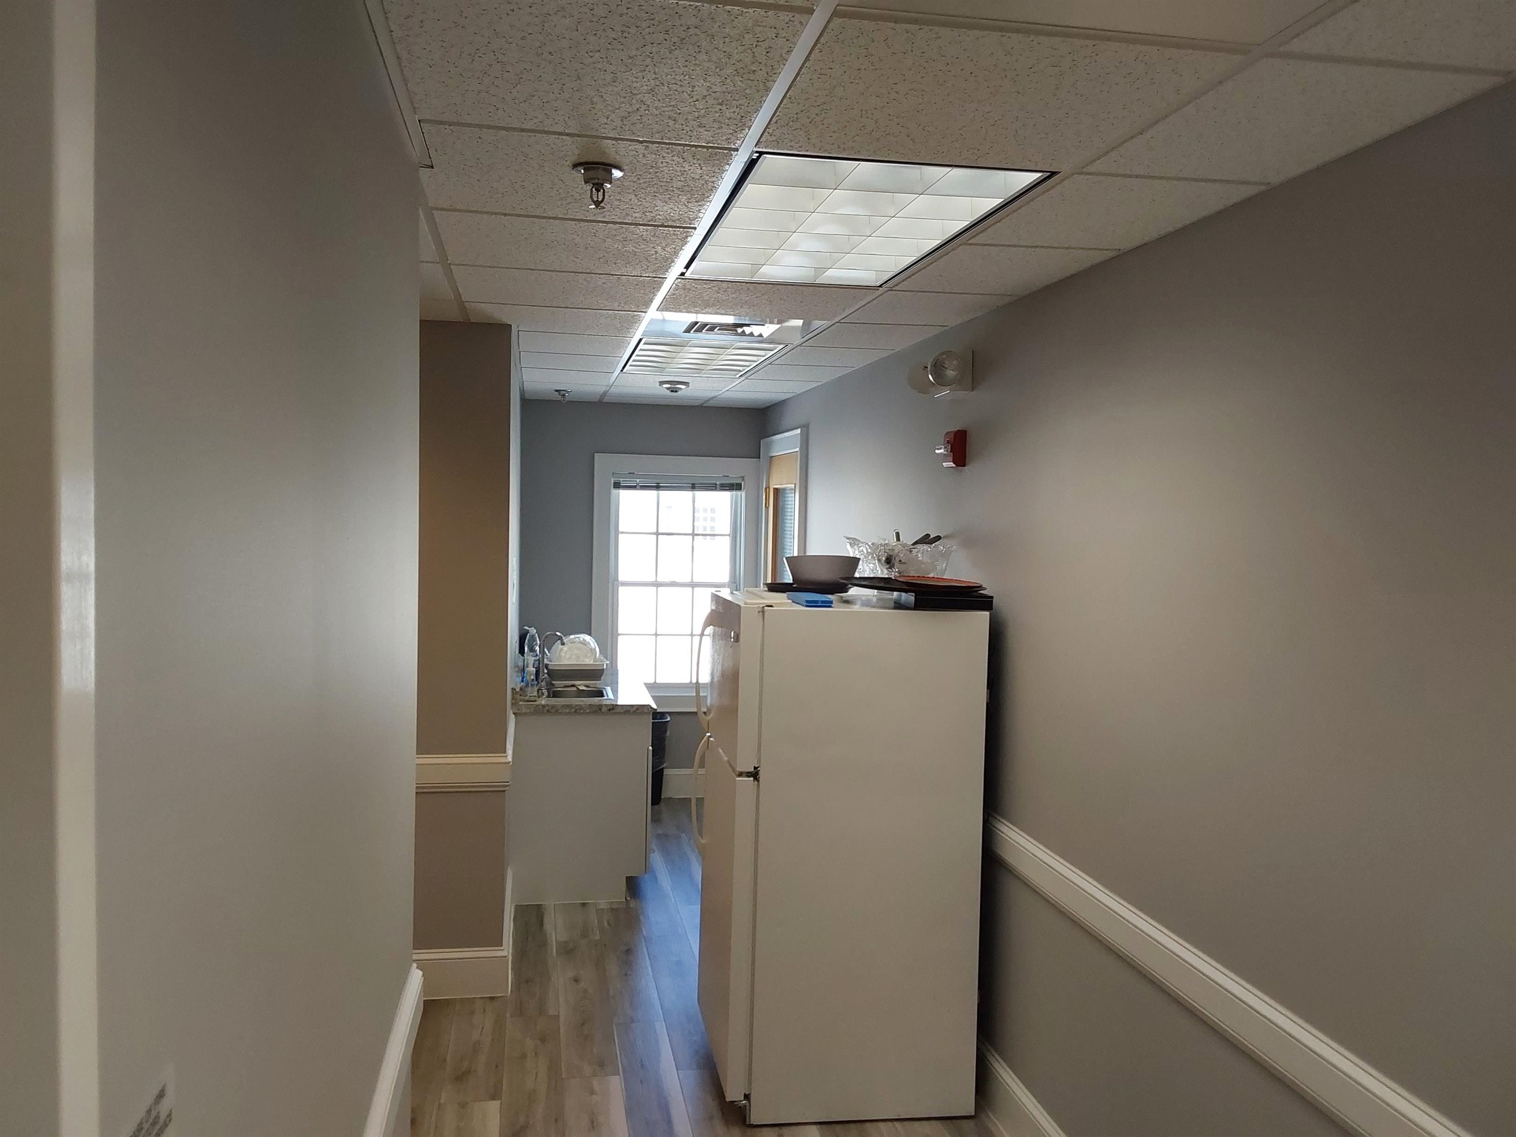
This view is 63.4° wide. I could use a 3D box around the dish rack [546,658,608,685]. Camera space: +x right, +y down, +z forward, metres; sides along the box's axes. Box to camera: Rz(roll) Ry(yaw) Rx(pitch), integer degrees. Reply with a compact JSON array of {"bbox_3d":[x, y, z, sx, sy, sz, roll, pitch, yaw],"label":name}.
[{"bbox_3d":[-0.924,0.517,6.205,0.310,0.120,0.360,1,2,-10],"label":"dish rack"}]

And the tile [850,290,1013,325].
[{"bbox_3d":[0.506,-0.816,3.816,0.385,0.022,0.602,1,3,-10],"label":"tile"}]

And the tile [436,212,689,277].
[{"bbox_3d":[-0.473,-0.802,3.019,0.602,0.022,0.602,1,3,-10],"label":"tile"}]

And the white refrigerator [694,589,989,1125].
[{"bbox_3d":[0.214,0.844,3.836,0.772,1.494,0.706,1,3,-9],"label":"white refrigerator"}]

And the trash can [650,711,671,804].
[{"bbox_3d":[-0.687,1.156,7.376,0.330,0.520,0.270,1,2,-10],"label":"trash can"}]

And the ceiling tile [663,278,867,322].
[{"bbox_3d":[0.018,-0.823,3.727,0.602,0.022,0.602,1,3,-10],"label":"ceiling tile"}]

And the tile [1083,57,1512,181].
[{"bbox_3d":[0.832,-0.731,2.019,0.393,0.020,0.602,1,2,-10],"label":"tile"}]

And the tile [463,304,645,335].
[{"bbox_3d":[-0.690,-0.860,4.218,0.602,0.022,0.602,1,3,-10],"label":"tile"}]

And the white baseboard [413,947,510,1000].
[{"bbox_3d":[-1.064,1.452,4.384,0.355,0.177,0.022,1,3,-10],"label":"white baseboard"}]

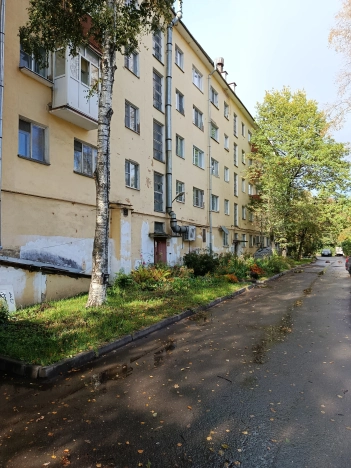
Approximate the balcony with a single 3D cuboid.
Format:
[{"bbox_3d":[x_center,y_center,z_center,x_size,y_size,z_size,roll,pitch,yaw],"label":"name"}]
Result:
[{"bbox_3d":[-3.594,-5.599,12.205,0.828,2.717,2.068,-2,-3,28],"label":"balcony"}]

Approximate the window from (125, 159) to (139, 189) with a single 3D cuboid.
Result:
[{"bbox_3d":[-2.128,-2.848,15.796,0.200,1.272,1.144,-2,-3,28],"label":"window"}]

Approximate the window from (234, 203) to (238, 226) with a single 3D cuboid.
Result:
[{"bbox_3d":[5.569,-1.723,30.197,0.150,2.143,1.081,-2,-3,28],"label":"window"}]

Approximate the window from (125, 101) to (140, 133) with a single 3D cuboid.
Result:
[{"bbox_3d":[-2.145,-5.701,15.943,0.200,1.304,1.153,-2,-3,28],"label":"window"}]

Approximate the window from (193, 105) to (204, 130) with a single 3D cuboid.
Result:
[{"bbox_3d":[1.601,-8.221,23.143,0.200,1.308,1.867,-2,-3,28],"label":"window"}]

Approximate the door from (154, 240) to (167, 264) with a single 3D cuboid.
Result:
[{"bbox_3d":[-0.866,1.241,18.578,0.120,2.016,1.318,-1,-3,28],"label":"door"}]

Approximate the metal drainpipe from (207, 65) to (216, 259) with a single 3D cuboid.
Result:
[{"bbox_3d":[2.794,-5.111,24.304,0.650,14.738,0.180,-2,-3,28],"label":"metal drainpipe"}]

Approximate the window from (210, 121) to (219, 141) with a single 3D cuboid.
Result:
[{"bbox_3d":[3.043,-8.023,25.722,0.150,1.282,1.645,-2,-3,28],"label":"window"}]

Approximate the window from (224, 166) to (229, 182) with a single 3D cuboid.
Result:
[{"bbox_3d":[4.353,-5.086,28.060,0.150,1.292,1.109,-2,-3,28],"label":"window"}]

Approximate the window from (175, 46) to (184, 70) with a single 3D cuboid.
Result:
[{"bbox_3d":[0.200,-11.061,20.470,0.150,1.308,1.148,-2,-3,28],"label":"window"}]

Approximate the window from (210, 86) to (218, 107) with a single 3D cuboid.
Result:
[{"bbox_3d":[3.224,-11.309,27.044,0.150,1.362,1.789,-1,-3,28],"label":"window"}]

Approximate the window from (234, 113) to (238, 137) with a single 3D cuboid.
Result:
[{"bbox_3d":[5.935,-10.690,32.198,0.150,2.225,1.101,-1,-3,28],"label":"window"}]

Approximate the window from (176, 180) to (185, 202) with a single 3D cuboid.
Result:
[{"bbox_3d":[0.234,-2.637,20.083,0.150,1.276,1.148,-2,-3,28],"label":"window"}]

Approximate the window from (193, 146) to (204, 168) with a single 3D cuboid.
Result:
[{"bbox_3d":[1.553,-5.320,22.740,0.150,1.292,1.801,-2,-3,28],"label":"window"}]

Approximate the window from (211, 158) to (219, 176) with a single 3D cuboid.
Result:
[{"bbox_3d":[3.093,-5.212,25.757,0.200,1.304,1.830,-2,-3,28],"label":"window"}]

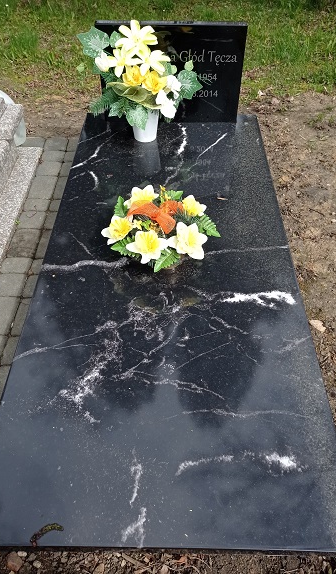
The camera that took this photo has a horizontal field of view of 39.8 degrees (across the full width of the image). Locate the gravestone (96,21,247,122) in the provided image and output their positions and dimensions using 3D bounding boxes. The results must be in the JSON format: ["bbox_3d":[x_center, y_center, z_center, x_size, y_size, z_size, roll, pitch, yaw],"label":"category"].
[{"bbox_3d":[0.015,-0.915,2.003,0.604,0.399,0.050,1,46,1],"label":"gravestone"}]

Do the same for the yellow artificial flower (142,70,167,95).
[{"bbox_3d":[-0.052,-0.789,1.792,0.095,0.087,0.068,-8,16,-7],"label":"yellow artificial flower"}]

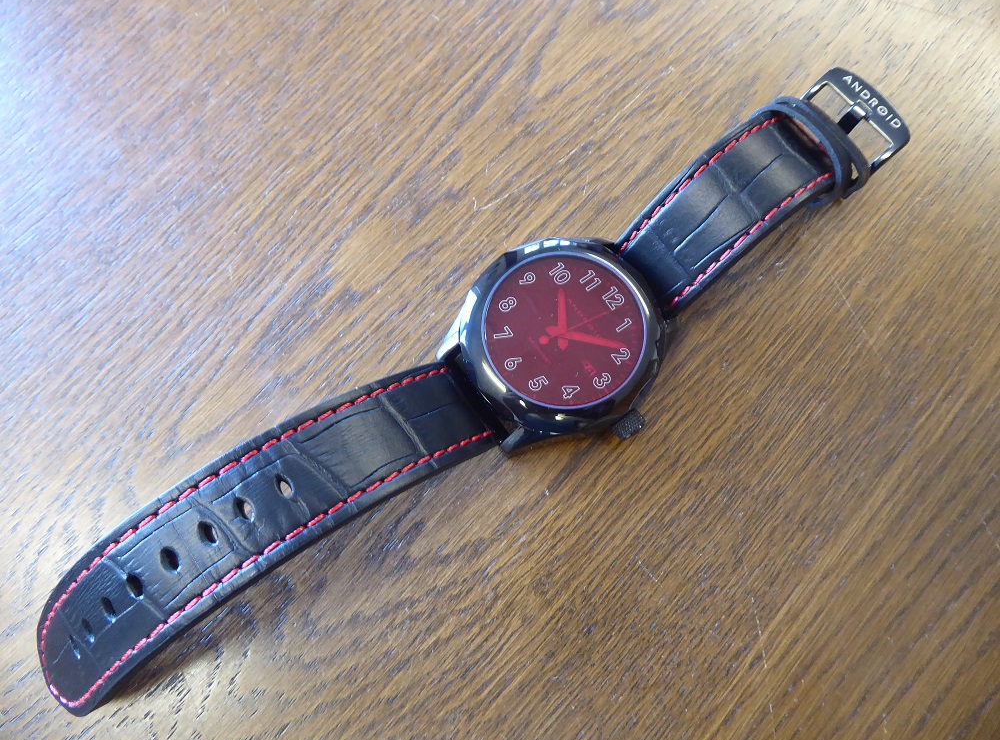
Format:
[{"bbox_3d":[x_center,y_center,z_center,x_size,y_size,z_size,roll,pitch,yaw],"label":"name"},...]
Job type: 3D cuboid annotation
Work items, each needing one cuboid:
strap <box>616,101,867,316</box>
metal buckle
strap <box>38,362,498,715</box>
[{"bbox_3d":[0.053,-0.037,0.162,0.059,0.021,0.024,-38,74,-9],"label":"strap"},{"bbox_3d":[0.083,-0.058,0.173,0.018,0.008,0.026,-38,74,-9],"label":"metal buckle"},{"bbox_3d":[-0.049,0.031,0.144,0.104,0.023,0.022,-33,73,-8],"label":"strap"}]

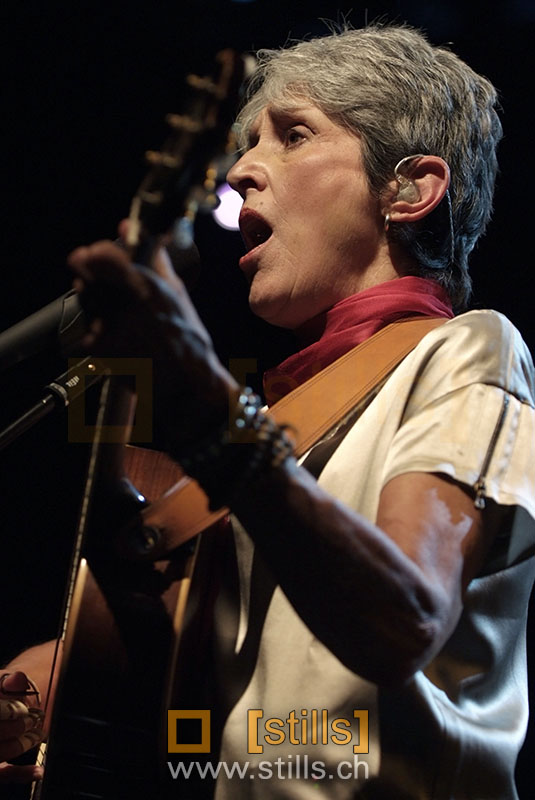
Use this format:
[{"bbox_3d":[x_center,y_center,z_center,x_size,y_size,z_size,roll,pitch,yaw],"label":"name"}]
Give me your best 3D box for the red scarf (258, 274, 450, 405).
[{"bbox_3d":[0.067,-0.044,2.680,0.165,0.120,0.150,7,-14,-29],"label":"red scarf"}]

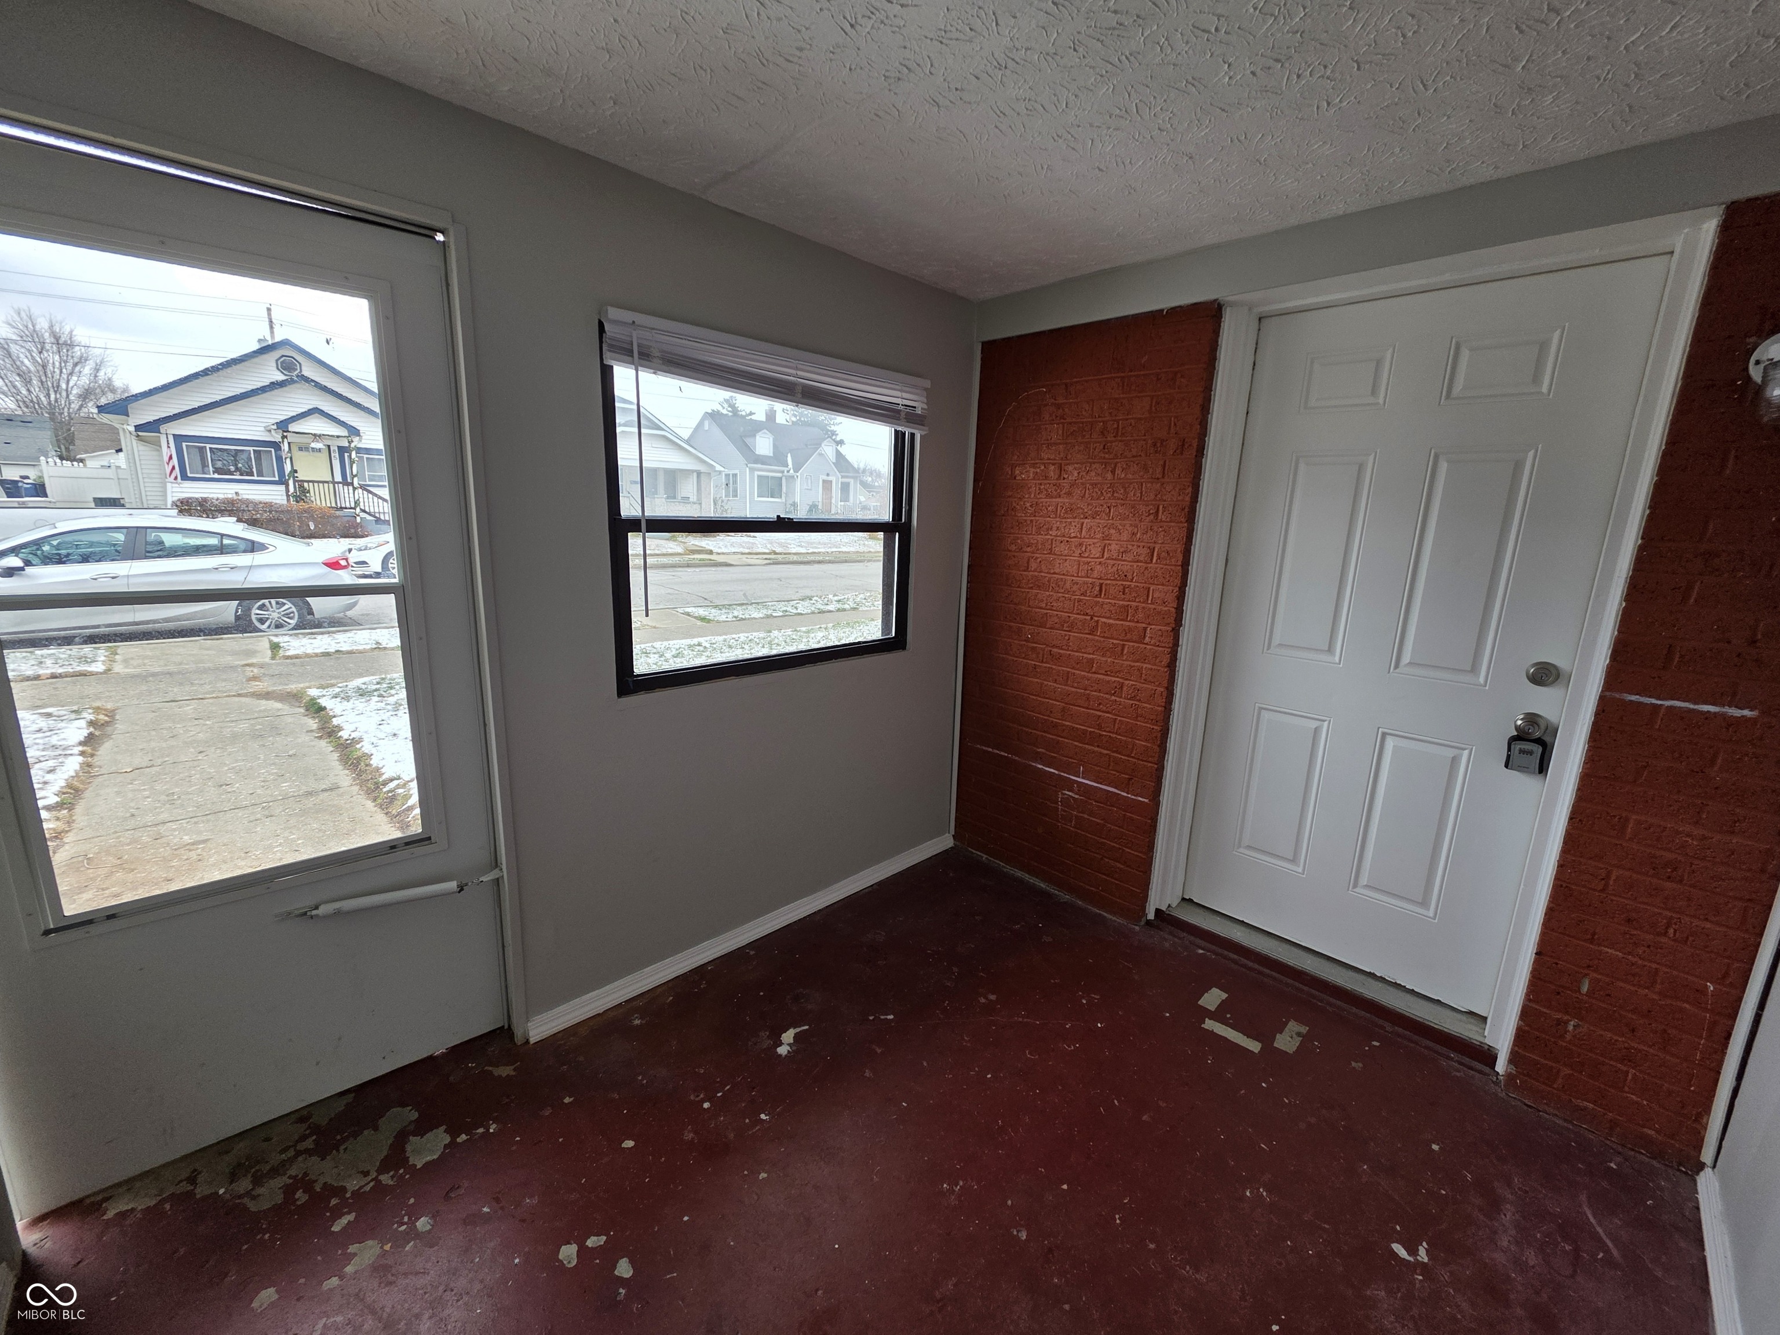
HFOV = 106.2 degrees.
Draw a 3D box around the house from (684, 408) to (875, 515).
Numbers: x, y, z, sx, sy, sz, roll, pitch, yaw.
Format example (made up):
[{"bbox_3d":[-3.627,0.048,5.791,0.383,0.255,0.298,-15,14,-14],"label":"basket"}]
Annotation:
[{"bbox_3d":[-7.553,-12.869,42.974,8.600,6.800,10.000,-10,17,-42],"label":"house"}]

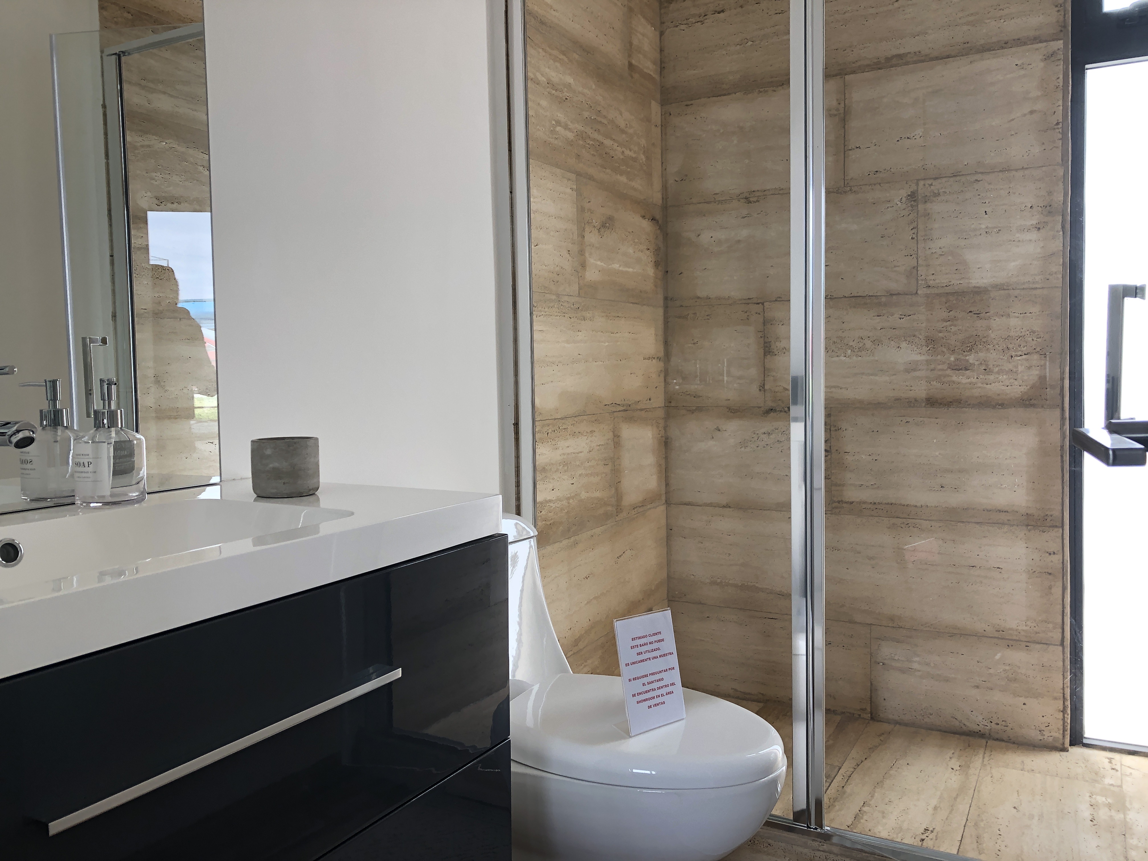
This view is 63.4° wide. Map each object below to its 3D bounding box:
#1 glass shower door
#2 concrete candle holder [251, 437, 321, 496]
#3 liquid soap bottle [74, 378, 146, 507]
[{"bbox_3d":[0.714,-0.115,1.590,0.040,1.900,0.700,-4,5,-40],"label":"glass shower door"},{"bbox_3d":[-0.394,0.050,1.268,0.090,0.075,0.090,1,4,29],"label":"concrete candle holder"},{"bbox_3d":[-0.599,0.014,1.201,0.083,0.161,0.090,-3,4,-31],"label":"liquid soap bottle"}]

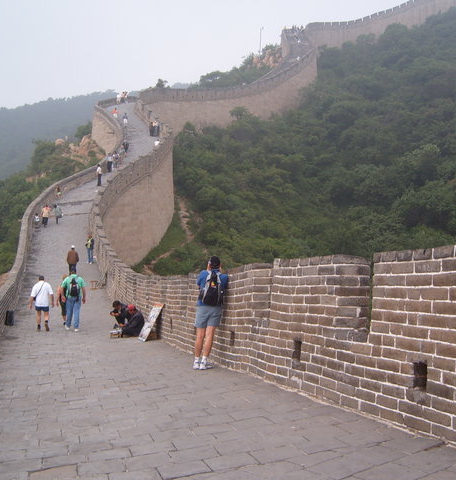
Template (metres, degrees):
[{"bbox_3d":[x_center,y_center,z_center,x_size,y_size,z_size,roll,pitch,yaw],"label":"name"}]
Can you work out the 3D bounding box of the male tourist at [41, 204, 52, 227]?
[{"bbox_3d":[-13.758,-1.809,52.000,0.650,1.657,0.450,0,0,-9],"label":"male tourist"}]

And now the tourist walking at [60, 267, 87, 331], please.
[{"bbox_3d":[-4.615,1.861,20.500,0.720,1.804,0.500,0,0,-10],"label":"tourist walking"}]

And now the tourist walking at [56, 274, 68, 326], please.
[{"bbox_3d":[-5.226,1.917,21.800,0.520,1.635,0.420,0,0,-12],"label":"tourist walking"}]

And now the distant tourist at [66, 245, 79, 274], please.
[{"bbox_3d":[-7.807,1.110,34.600,0.600,1.674,0.400,0,0,-12],"label":"distant tourist"}]

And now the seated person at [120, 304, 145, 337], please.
[{"bbox_3d":[-2.576,2.184,18.500,0.720,0.879,0.580,0,0,-22],"label":"seated person"}]

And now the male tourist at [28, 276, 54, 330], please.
[{"bbox_3d":[-5.613,1.930,20.600,0.730,1.692,0.480,0,0,-12],"label":"male tourist"}]

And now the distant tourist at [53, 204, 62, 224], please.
[{"bbox_3d":[-13.434,-2.032,54.300,0.600,1.572,0.420,0,0,-9],"label":"distant tourist"}]

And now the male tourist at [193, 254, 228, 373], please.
[{"bbox_3d":[-0.272,1.156,10.800,0.560,1.792,0.500,0,0,18],"label":"male tourist"}]

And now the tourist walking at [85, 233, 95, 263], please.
[{"bbox_3d":[-7.639,0.525,37.800,0.520,1.658,0.400,0,0,5],"label":"tourist walking"}]

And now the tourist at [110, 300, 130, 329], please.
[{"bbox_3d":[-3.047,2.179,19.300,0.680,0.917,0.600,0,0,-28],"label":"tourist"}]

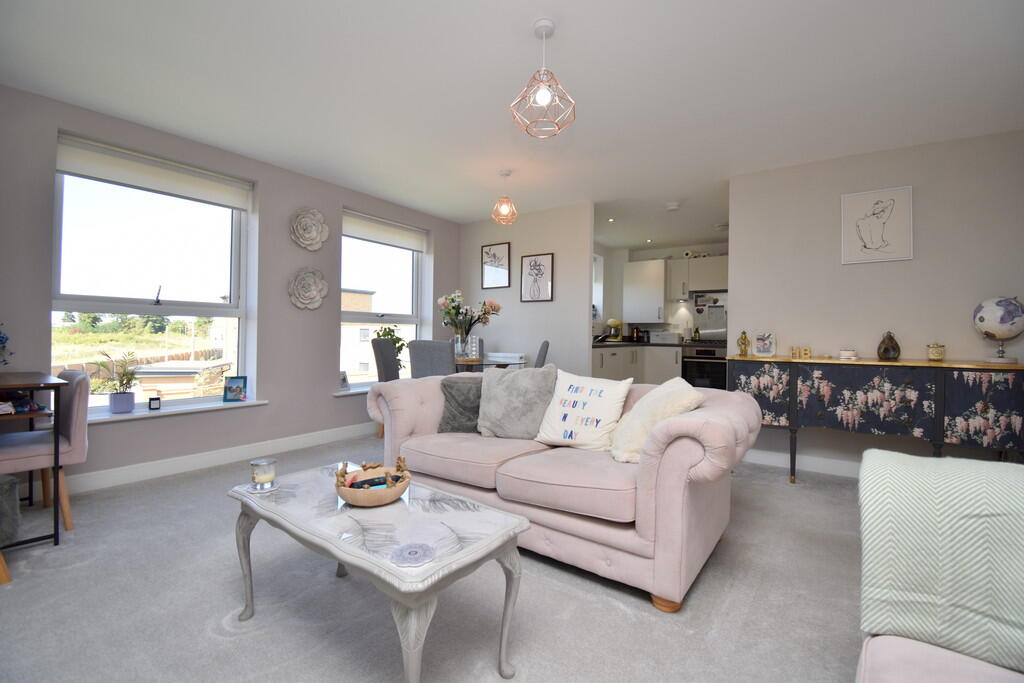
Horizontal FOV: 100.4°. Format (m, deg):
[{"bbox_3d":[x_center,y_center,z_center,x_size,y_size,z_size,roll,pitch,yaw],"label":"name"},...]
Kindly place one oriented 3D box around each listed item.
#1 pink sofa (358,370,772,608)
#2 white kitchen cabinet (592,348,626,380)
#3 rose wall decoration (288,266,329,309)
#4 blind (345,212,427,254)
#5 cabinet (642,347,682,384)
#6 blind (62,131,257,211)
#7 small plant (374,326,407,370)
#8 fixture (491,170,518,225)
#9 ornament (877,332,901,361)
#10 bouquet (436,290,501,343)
[{"bbox_3d":[0.209,0.606,2.348,2.000,0.740,0.950,1,1,35],"label":"pink sofa"},{"bbox_3d":[0.899,0.509,5.087,0.580,0.860,0.950,1,1,35],"label":"white kitchen cabinet"},{"bbox_3d":[-1.743,-0.448,3.665,0.070,0.367,0.355,1,1,35],"label":"rose wall decoration"},{"bbox_3d":[-1.321,-1.155,4.543,0.060,0.235,1.100,2,1,36],"label":"blind"},{"bbox_3d":[2.247,0.506,6.144,0.500,0.860,0.580,1,1,35],"label":"cabinet"},{"bbox_3d":[-2.430,-1.149,3.012,0.060,0.235,1.090,2,1,36],"label":"blind"},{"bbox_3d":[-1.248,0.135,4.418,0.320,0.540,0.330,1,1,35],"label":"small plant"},{"bbox_3d":[-0.062,-1.208,3.557,0.212,0.405,0.212,1,1,0],"label":"fixture"},{"bbox_3d":[2.477,0.031,2.801,0.115,0.192,0.110,1,1,35],"label":"ornament"},{"bbox_3d":[-0.433,-0.249,4.250,0.600,0.520,0.470,1,1,0],"label":"bouquet"}]

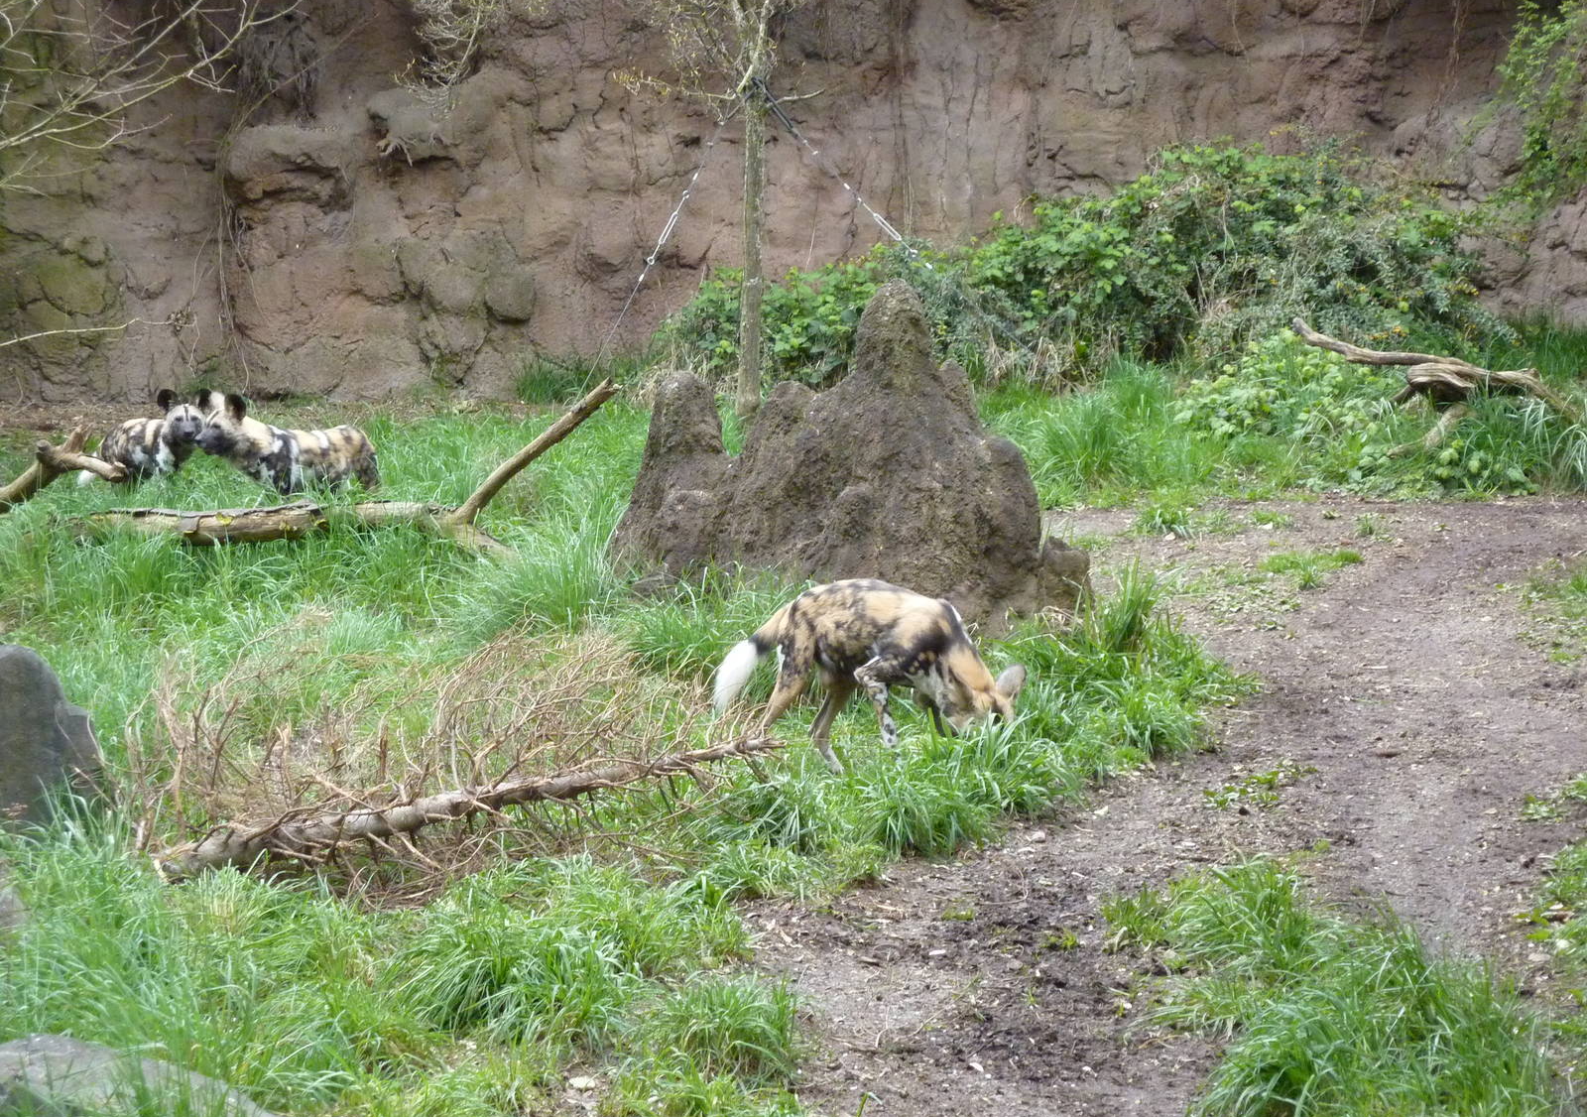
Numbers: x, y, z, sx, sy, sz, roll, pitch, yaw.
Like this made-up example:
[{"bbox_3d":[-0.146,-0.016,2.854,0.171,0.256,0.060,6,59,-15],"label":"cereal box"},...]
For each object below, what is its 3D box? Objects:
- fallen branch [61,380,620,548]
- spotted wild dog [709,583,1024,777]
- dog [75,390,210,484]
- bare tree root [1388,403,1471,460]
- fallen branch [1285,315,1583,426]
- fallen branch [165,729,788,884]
[{"bbox_3d":[-2.220,-0.460,26.800,2.700,0.800,0.550,0,7,0],"label":"fallen branch"},{"bbox_3d":[0.279,0.438,20.300,1.150,0.690,0.330,0,7,3],"label":"spotted wild dog"},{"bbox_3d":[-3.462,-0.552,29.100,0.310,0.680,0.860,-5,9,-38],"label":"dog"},{"bbox_3d":[3.494,-0.699,30.000,0.420,0.280,0.280,0,7,0],"label":"bare tree root"},{"bbox_3d":[3.570,-1.043,30.300,1.500,0.520,0.550,0,7,0],"label":"fallen branch"},{"bbox_3d":[-1.127,0.866,18.900,2.320,0.330,0.350,-4,8,-29],"label":"fallen branch"}]

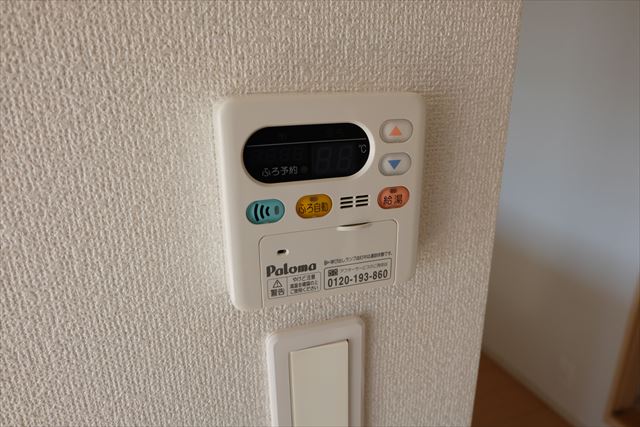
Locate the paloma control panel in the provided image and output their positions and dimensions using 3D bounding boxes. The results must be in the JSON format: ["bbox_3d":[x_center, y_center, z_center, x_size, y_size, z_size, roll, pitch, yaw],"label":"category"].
[{"bbox_3d":[0.004,-0.008,0.256,0.121,0.122,0.021,-6,18,-16],"label":"paloma control panel"}]

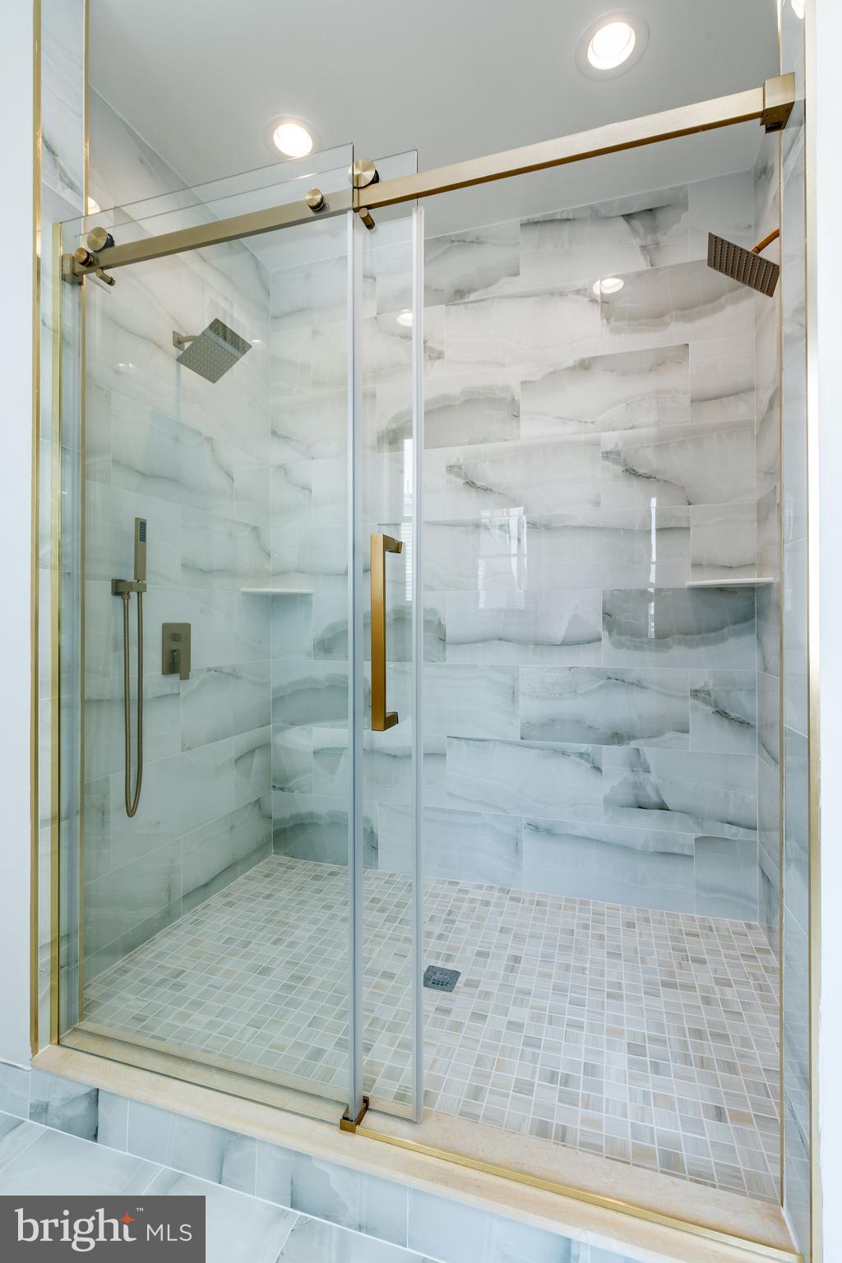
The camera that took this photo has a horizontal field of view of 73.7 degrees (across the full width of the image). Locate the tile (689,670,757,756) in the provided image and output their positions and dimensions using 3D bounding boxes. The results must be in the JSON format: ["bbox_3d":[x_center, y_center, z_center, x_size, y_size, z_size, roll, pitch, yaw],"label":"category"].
[{"bbox_3d":[1.092,0.288,2.033,0.213,0.298,0.012,0,0,18],"label":"tile"}]

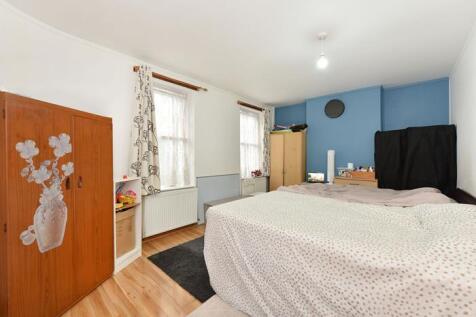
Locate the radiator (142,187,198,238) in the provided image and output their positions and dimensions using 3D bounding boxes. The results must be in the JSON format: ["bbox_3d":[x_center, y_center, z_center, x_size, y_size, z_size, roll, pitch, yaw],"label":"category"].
[{"bbox_3d":[-1.046,0.823,2.937,0.100,0.600,0.900,1,1,42],"label":"radiator"}]

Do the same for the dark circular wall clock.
[{"bbox_3d":[2.184,-1.115,4.153,0.410,0.420,0.050,1,1,42],"label":"dark circular wall clock"}]

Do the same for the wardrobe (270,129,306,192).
[{"bbox_3d":[1.345,0.282,4.860,0.895,1.870,0.490,1,1,42],"label":"wardrobe"}]

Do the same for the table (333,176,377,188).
[{"bbox_3d":[2.347,0.824,3.651,0.695,0.823,0.450,1,1,42],"label":"table"}]

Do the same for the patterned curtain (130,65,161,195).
[{"bbox_3d":[-1.304,-0.370,2.616,0.130,1.795,0.430,1,1,42],"label":"patterned curtain"}]

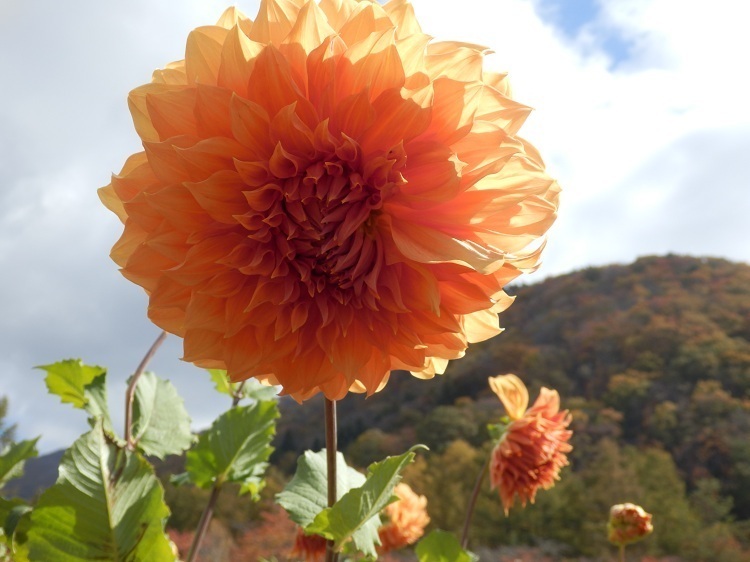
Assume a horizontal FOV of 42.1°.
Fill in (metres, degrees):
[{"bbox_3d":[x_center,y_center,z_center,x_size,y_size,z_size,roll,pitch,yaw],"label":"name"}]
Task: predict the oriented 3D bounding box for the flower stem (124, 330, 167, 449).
[{"bbox_3d":[-0.166,0.078,0.700,0.024,0.087,0.020,12,-6,-1],"label":"flower stem"}]

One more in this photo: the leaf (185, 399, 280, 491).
[{"bbox_3d":[-0.097,0.111,0.660,0.050,0.074,0.030,38,15,-8],"label":"leaf"}]

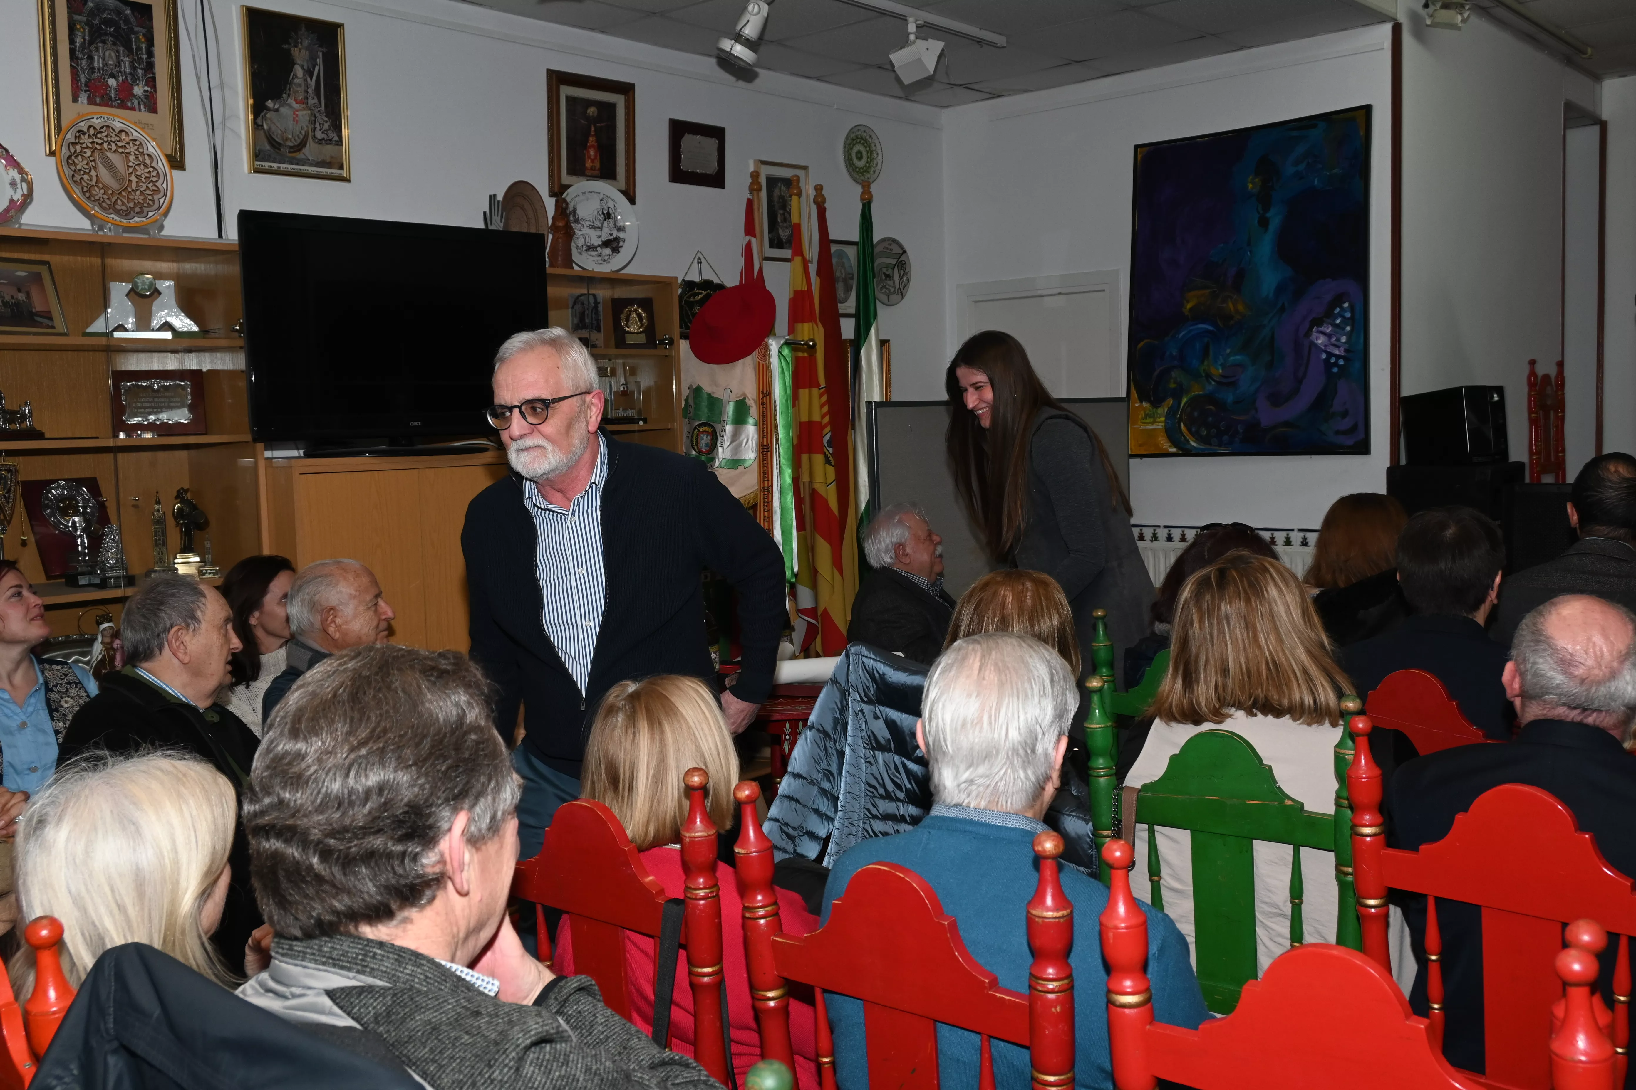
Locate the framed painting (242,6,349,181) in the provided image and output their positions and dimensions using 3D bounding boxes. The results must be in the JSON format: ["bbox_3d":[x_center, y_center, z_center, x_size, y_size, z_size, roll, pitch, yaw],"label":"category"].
[{"bbox_3d":[-1.602,-1.375,4.603,0.025,0.491,0.337,3,6,42],"label":"framed painting"}]

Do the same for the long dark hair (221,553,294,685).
[{"bbox_3d":[-1.272,0.172,3.420,0.190,0.310,0.180,-1,5,6],"label":"long dark hair"}]

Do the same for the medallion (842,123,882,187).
[{"bbox_3d":[0.188,-1.702,6.554,0.030,0.263,0.263,3,6,42],"label":"medallion"}]

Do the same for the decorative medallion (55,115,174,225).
[{"bbox_3d":[-1.871,-1.001,4.002,0.035,0.313,0.313,-16,-5,38],"label":"decorative medallion"}]

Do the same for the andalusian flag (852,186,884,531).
[{"bbox_3d":[0.197,-0.479,5.500,0.160,1.670,0.170,-1,5,3],"label":"andalusian flag"}]

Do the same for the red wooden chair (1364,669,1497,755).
[{"bbox_3d":[1.250,0.680,2.929,0.450,1.050,0.460,-6,6,-42],"label":"red wooden chair"}]

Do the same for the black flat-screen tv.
[{"bbox_3d":[-1.277,-0.663,4.644,0.100,0.655,1.065,3,6,42],"label":"black flat-screen tv"}]

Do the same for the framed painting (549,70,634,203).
[{"bbox_3d":[-0.839,-1.521,5.594,0.030,0.450,0.405,3,6,42],"label":"framed painting"}]

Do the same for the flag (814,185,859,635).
[{"bbox_3d":[0.058,-0.473,5.480,0.190,1.670,0.180,-1,5,3],"label":"flag"}]

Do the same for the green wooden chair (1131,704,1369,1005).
[{"bbox_3d":[0.751,0.727,2.539,0.460,1.050,0.450,2,6,36],"label":"green wooden chair"}]

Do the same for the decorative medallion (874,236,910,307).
[{"bbox_3d":[0.349,-1.269,6.931,0.030,0.320,0.315,3,6,42],"label":"decorative medallion"}]

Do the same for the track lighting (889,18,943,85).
[{"bbox_3d":[0.369,-1.793,5.470,0.150,0.220,0.185,6,1,-28],"label":"track lighting"}]

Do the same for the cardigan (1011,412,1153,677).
[{"bbox_3d":[0.650,0.026,3.750,0.330,0.700,0.430,-14,6,-7],"label":"cardigan"}]

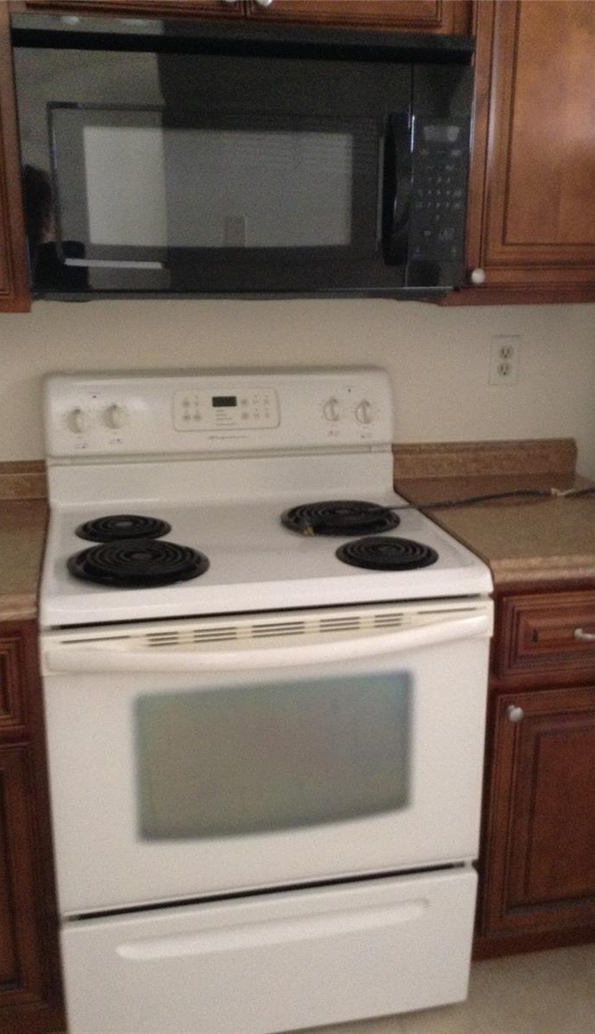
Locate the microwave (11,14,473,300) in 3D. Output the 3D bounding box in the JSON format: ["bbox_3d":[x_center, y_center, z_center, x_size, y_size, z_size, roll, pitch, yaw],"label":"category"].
[{"bbox_3d":[-0.110,-0.634,1.825,0.757,0.430,0.410,-3,16,-12],"label":"microwave"}]

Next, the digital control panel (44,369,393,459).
[{"bbox_3d":[-0.162,-0.232,2.132,0.750,0.170,0.080,-3,16,-12],"label":"digital control panel"}]

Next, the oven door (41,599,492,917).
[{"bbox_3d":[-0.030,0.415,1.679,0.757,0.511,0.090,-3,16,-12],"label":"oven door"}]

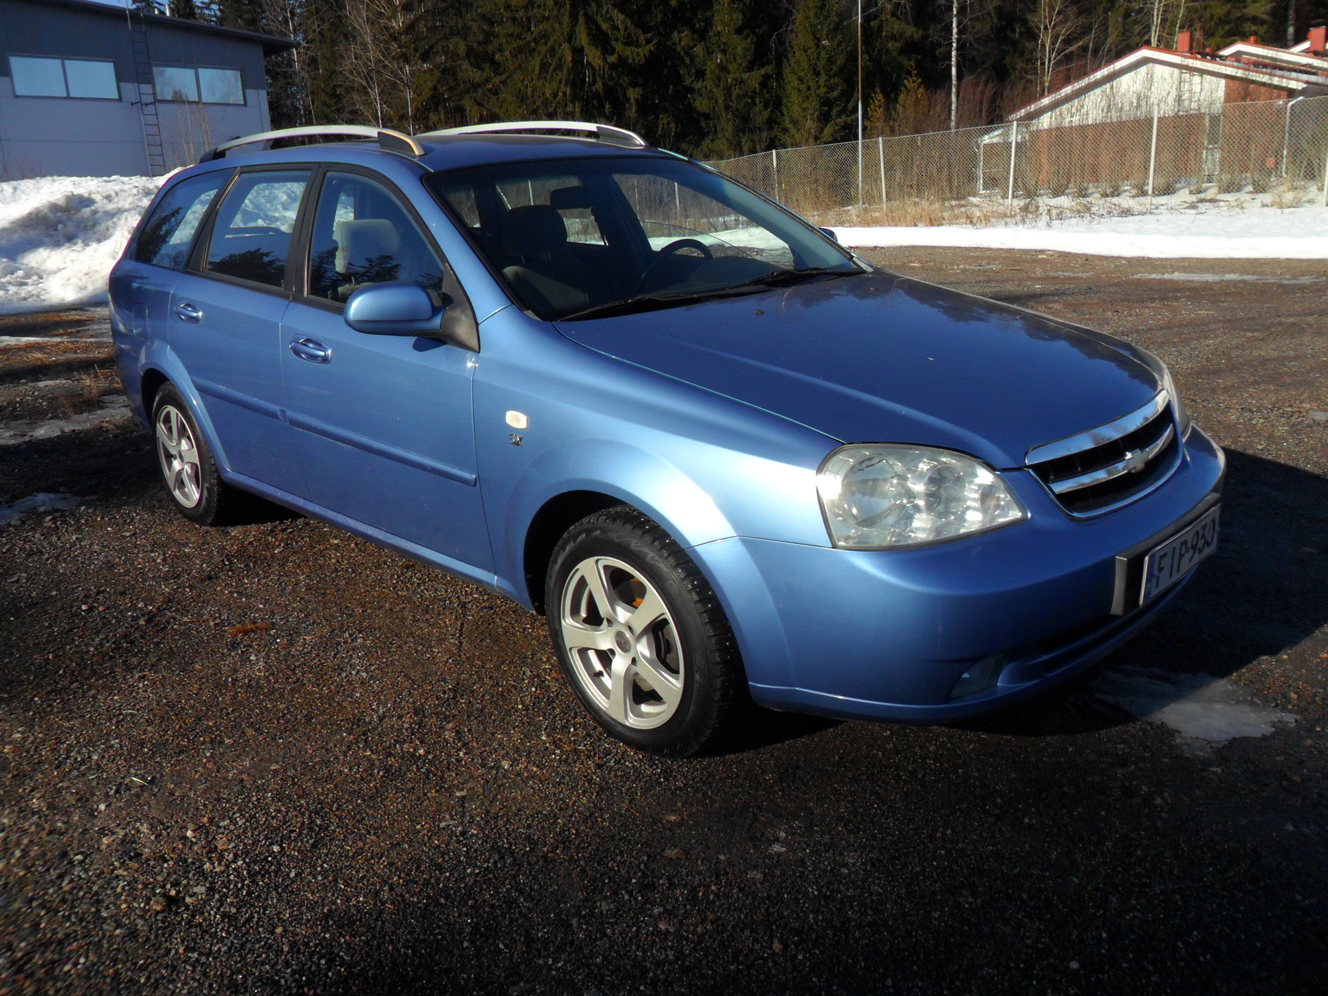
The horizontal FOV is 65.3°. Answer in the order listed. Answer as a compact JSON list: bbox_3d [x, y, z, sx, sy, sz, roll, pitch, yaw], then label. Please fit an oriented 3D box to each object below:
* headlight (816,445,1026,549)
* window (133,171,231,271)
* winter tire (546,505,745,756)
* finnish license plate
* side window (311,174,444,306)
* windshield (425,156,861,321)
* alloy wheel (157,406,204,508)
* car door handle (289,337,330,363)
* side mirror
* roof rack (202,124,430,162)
[{"bbox_3d":[0.512,-0.011,1.996,0.410,0.210,0.290,-18,24,-42],"label":"headlight"},{"bbox_3d":[-1.938,-1.098,4.096,0.045,0.380,0.930,8,5,-42],"label":"window"},{"bbox_3d":[-0.036,0.313,2.444,0.200,0.600,0.600,-18,24,-42],"label":"winter tire"},{"bbox_3d":[1.139,0.120,2.270,0.442,0.118,0.012,-18,24,-42],"label":"finnish license plate"},{"bbox_3d":[-0.839,-0.764,3.019,0.820,0.410,0.045,15,4,43],"label":"side window"},{"bbox_3d":[-0.002,-0.830,3.143,1.400,0.100,0.880,-18,52,-42],"label":"windshield"},{"bbox_3d":[-1.884,-0.182,4.205,0.180,0.420,0.420,-18,24,-42],"label":"alloy wheel"},{"bbox_3d":[-1.089,-0.450,3.178,0.055,0.080,0.230,-18,24,-42],"label":"car door handle"},{"bbox_3d":[-0.667,-0.475,2.610,0.220,0.150,0.160,-18,24,-42],"label":"side mirror"},{"bbox_3d":[-1.318,-1.250,3.677,0.070,0.125,1.680,-18,24,-42],"label":"roof rack"}]

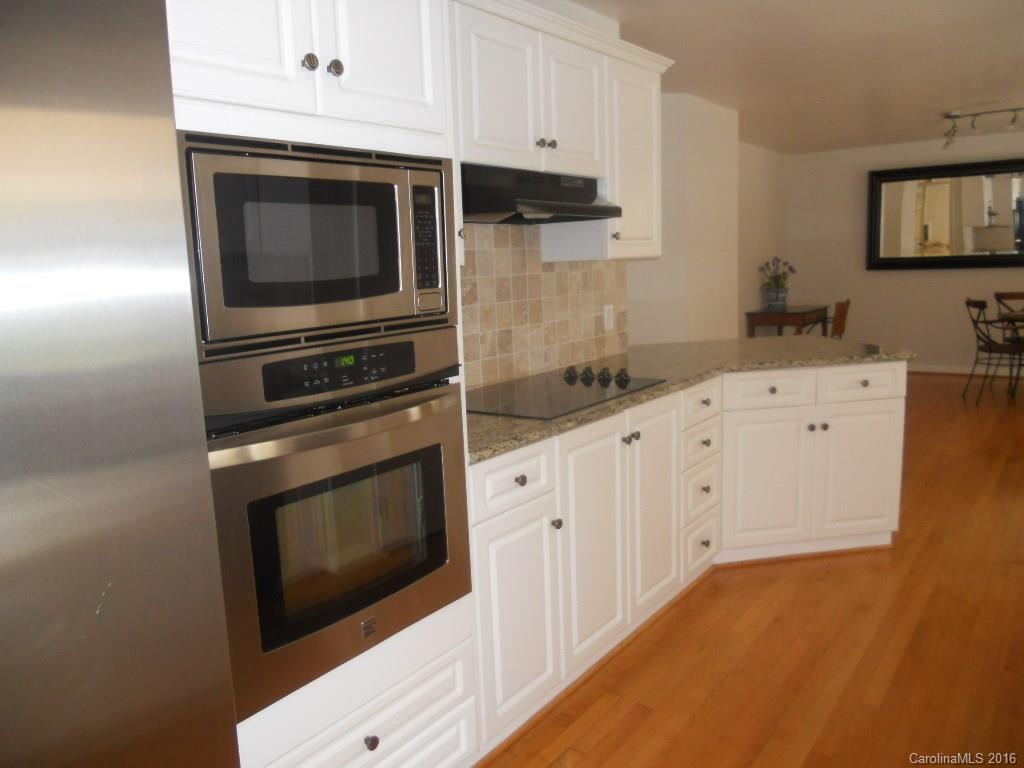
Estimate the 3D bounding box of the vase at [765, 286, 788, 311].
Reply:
[{"bbox_3d":[2.668,-0.856,8.044,0.220,0.238,0.220,5,11,36],"label":"vase"}]

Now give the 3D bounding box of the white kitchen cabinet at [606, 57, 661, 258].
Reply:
[{"bbox_3d":[0.372,-0.899,3.305,0.310,0.760,0.463,5,11,36],"label":"white kitchen cabinet"}]

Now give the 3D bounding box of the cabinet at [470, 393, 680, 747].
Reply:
[{"bbox_3d":[0.045,0.488,2.767,0.595,0.805,1.266,5,11,36],"label":"cabinet"}]

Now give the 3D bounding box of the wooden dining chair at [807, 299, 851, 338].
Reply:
[{"bbox_3d":[3.099,-0.433,8.112,0.520,0.850,0.470,5,11,36],"label":"wooden dining chair"}]

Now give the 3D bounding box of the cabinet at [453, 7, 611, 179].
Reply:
[{"bbox_3d":[-0.026,-0.952,2.755,0.310,0.455,0.867,5,11,36],"label":"cabinet"}]

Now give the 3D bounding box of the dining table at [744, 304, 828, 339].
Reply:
[{"bbox_3d":[2.869,-0.404,8.301,0.550,0.750,0.950,5,11,36],"label":"dining table"}]

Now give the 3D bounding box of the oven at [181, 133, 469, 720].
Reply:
[{"bbox_3d":[-0.549,0.040,1.825,0.600,1.069,0.711,5,11,36],"label":"oven"}]

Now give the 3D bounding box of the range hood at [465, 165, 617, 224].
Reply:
[{"bbox_3d":[0.017,-0.643,2.741,0.435,0.154,0.775,5,11,36],"label":"range hood"}]

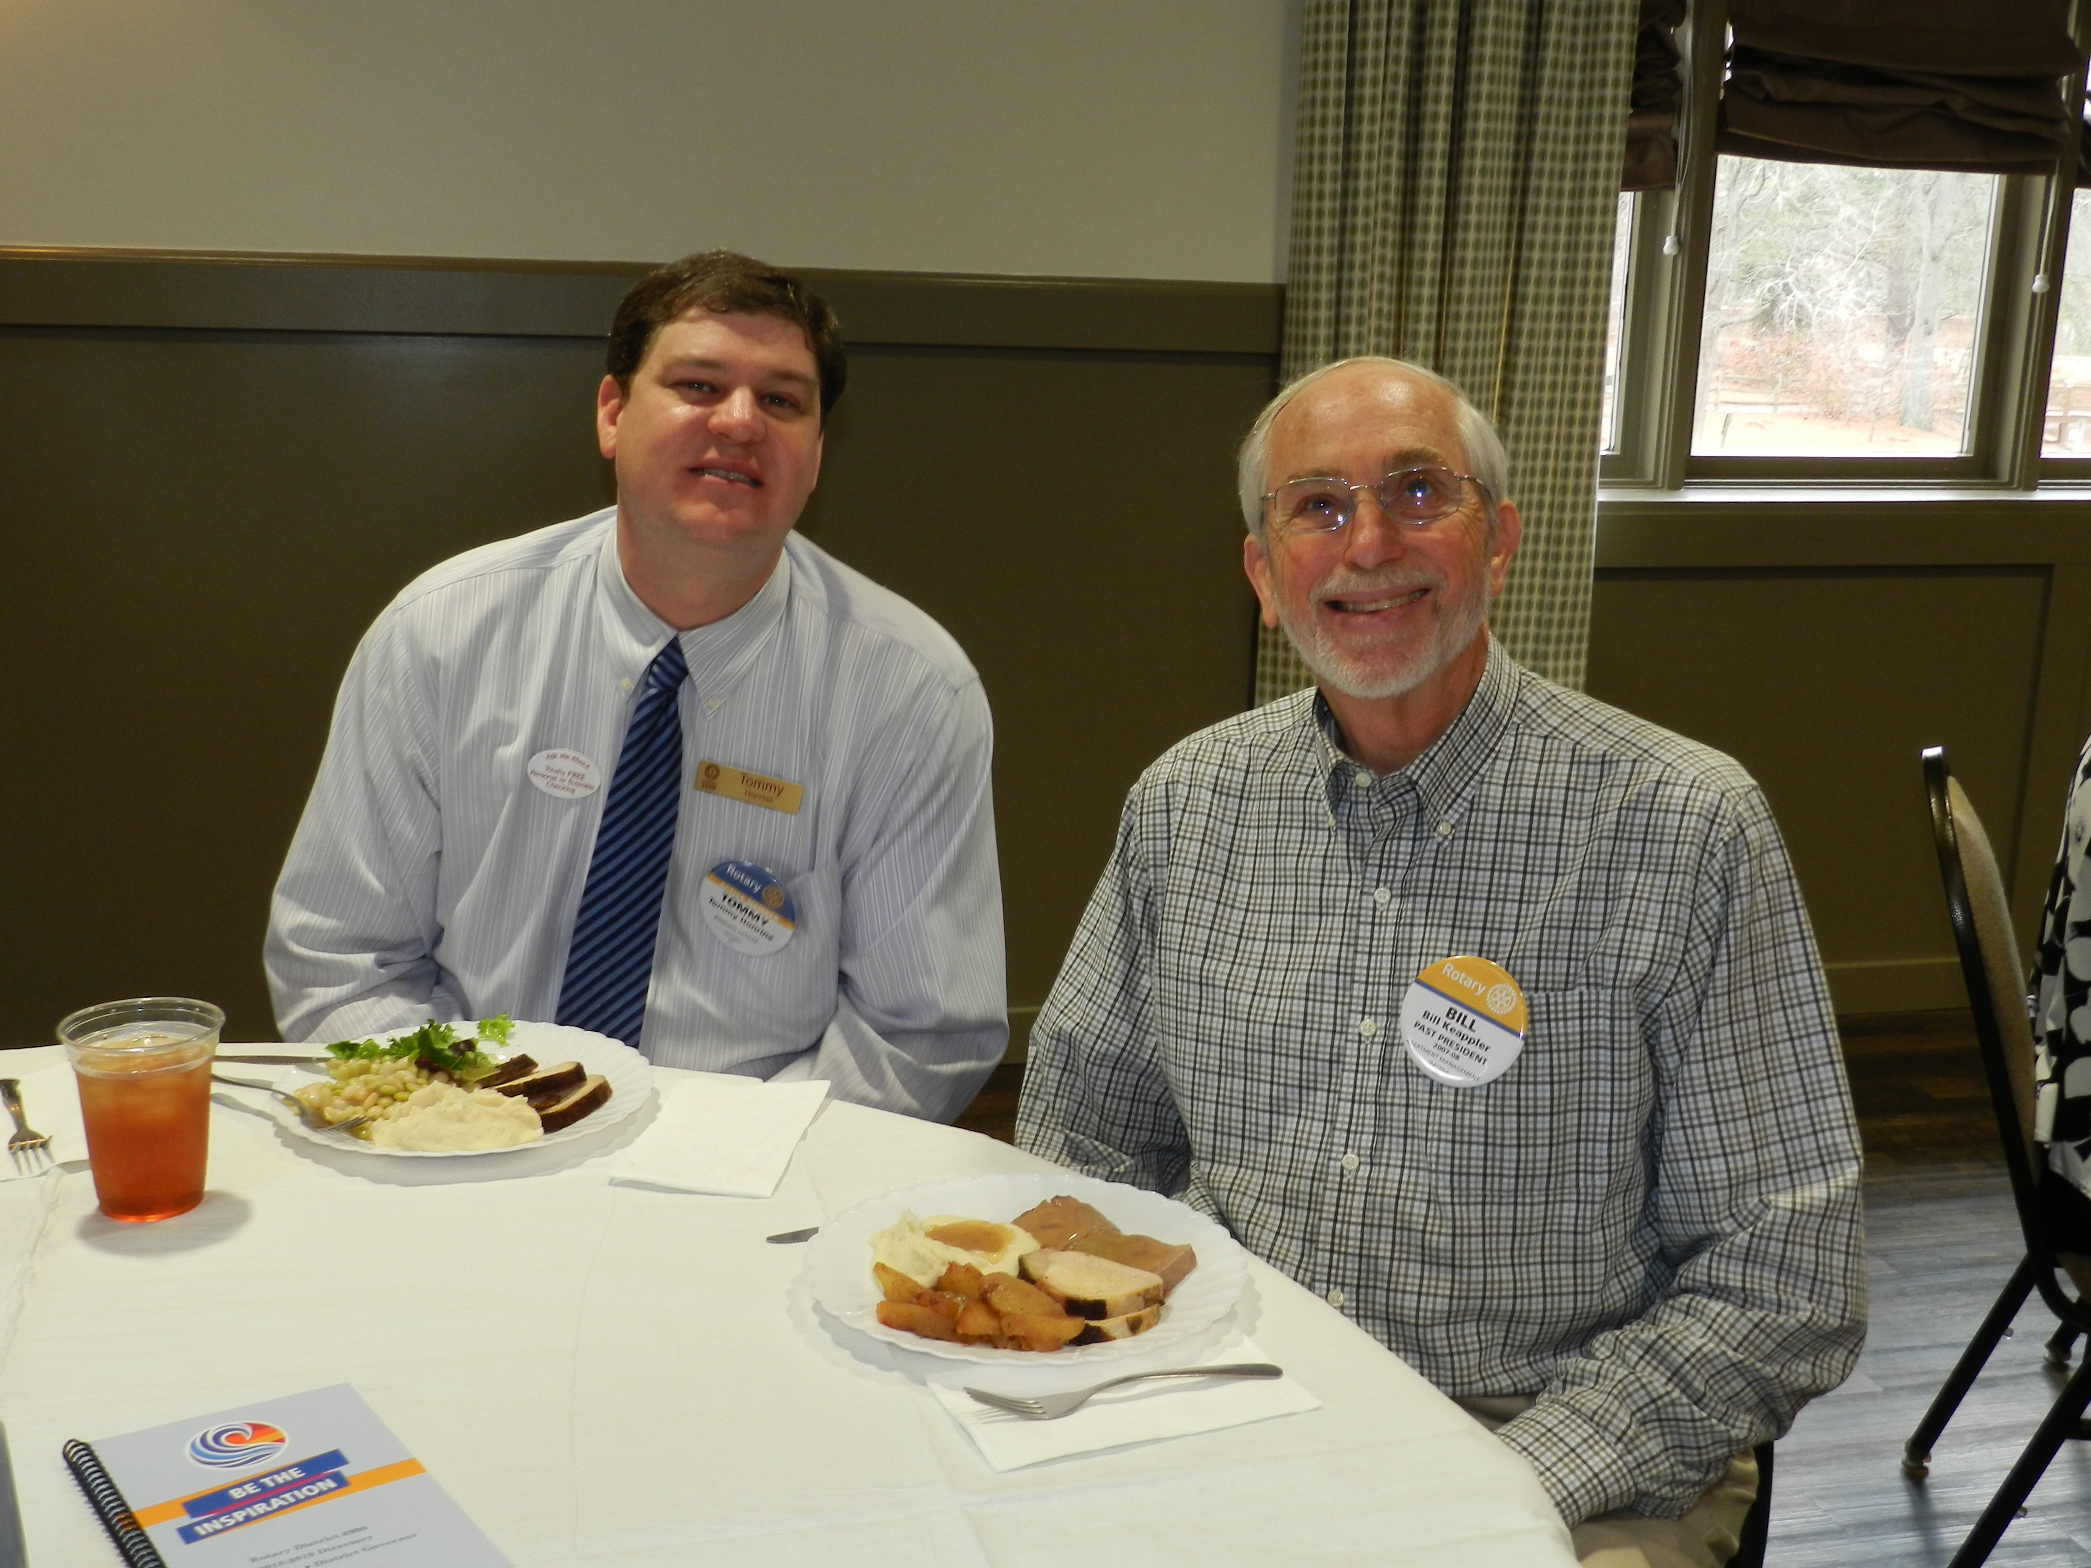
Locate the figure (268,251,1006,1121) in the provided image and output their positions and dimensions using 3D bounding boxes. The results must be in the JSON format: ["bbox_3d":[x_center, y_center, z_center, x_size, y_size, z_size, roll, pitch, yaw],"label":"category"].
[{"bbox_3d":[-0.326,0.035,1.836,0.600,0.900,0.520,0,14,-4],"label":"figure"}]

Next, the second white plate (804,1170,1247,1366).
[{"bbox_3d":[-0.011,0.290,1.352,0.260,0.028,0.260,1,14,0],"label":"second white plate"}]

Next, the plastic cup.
[{"bbox_3d":[-0.566,0.208,1.446,0.098,0.118,0.098,1,14,0],"label":"plastic cup"}]

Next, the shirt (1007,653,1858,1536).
[{"bbox_3d":[0.224,0.159,1.446,0.570,0.480,0.430,9,16,30],"label":"shirt"}]

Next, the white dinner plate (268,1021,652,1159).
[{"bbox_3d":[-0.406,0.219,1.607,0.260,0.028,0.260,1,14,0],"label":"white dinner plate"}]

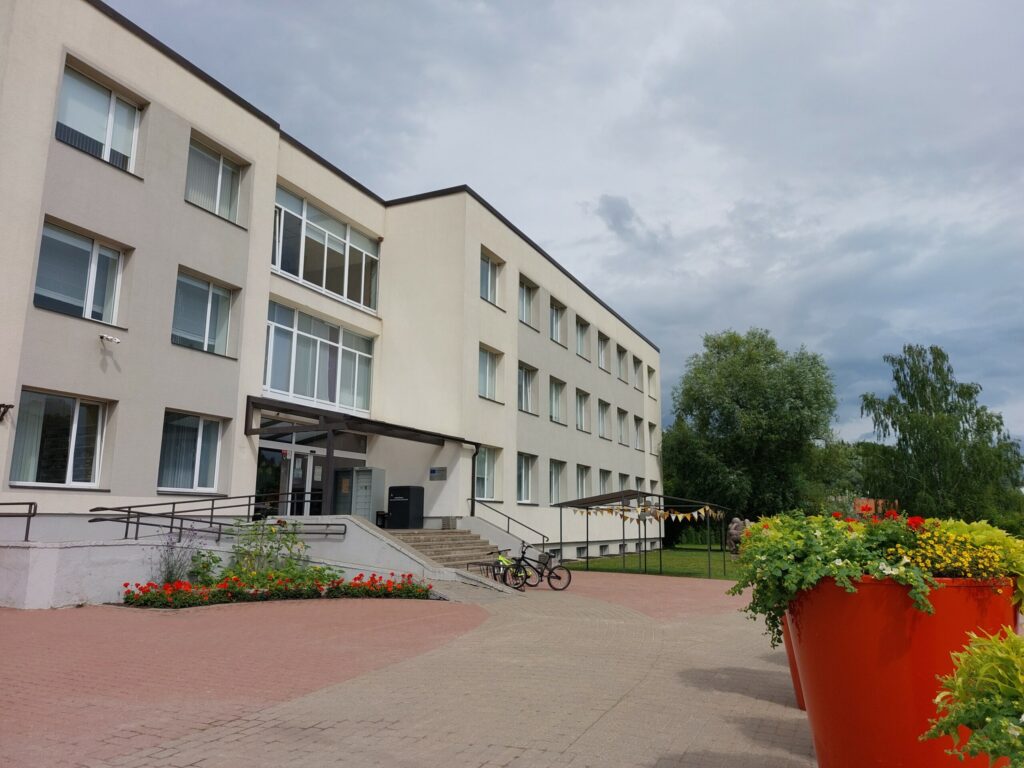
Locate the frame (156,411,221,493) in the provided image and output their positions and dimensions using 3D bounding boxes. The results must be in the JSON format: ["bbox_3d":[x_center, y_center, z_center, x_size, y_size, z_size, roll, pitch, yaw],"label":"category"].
[{"bbox_3d":[-7.393,1.561,16.054,0.200,1.720,1.870,-5,-12,25],"label":"frame"}]

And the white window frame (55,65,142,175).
[{"bbox_3d":[-8.602,-5.384,14.636,0.200,1.720,1.870,-5,-12,25],"label":"white window frame"}]

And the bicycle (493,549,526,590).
[{"bbox_3d":[0.079,4.066,15.649,1.380,0.870,0.580,10,-14,-42],"label":"bicycle"}]

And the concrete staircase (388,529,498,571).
[{"bbox_3d":[-1.282,4.259,17.592,2.300,1.150,5.200,-5,-12,25],"label":"concrete staircase"}]

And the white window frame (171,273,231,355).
[{"bbox_3d":[-7.375,-1.632,16.651,0.200,1.720,1.870,-5,-12,25],"label":"white window frame"}]

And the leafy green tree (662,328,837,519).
[{"bbox_3d":[17.644,3.578,50.571,12.000,15.550,12.300,-5,-12,25],"label":"leafy green tree"}]

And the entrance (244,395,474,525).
[{"bbox_3d":[-4.074,2.285,19.304,3.200,3.350,5.500,-5,-12,25],"label":"entrance"}]

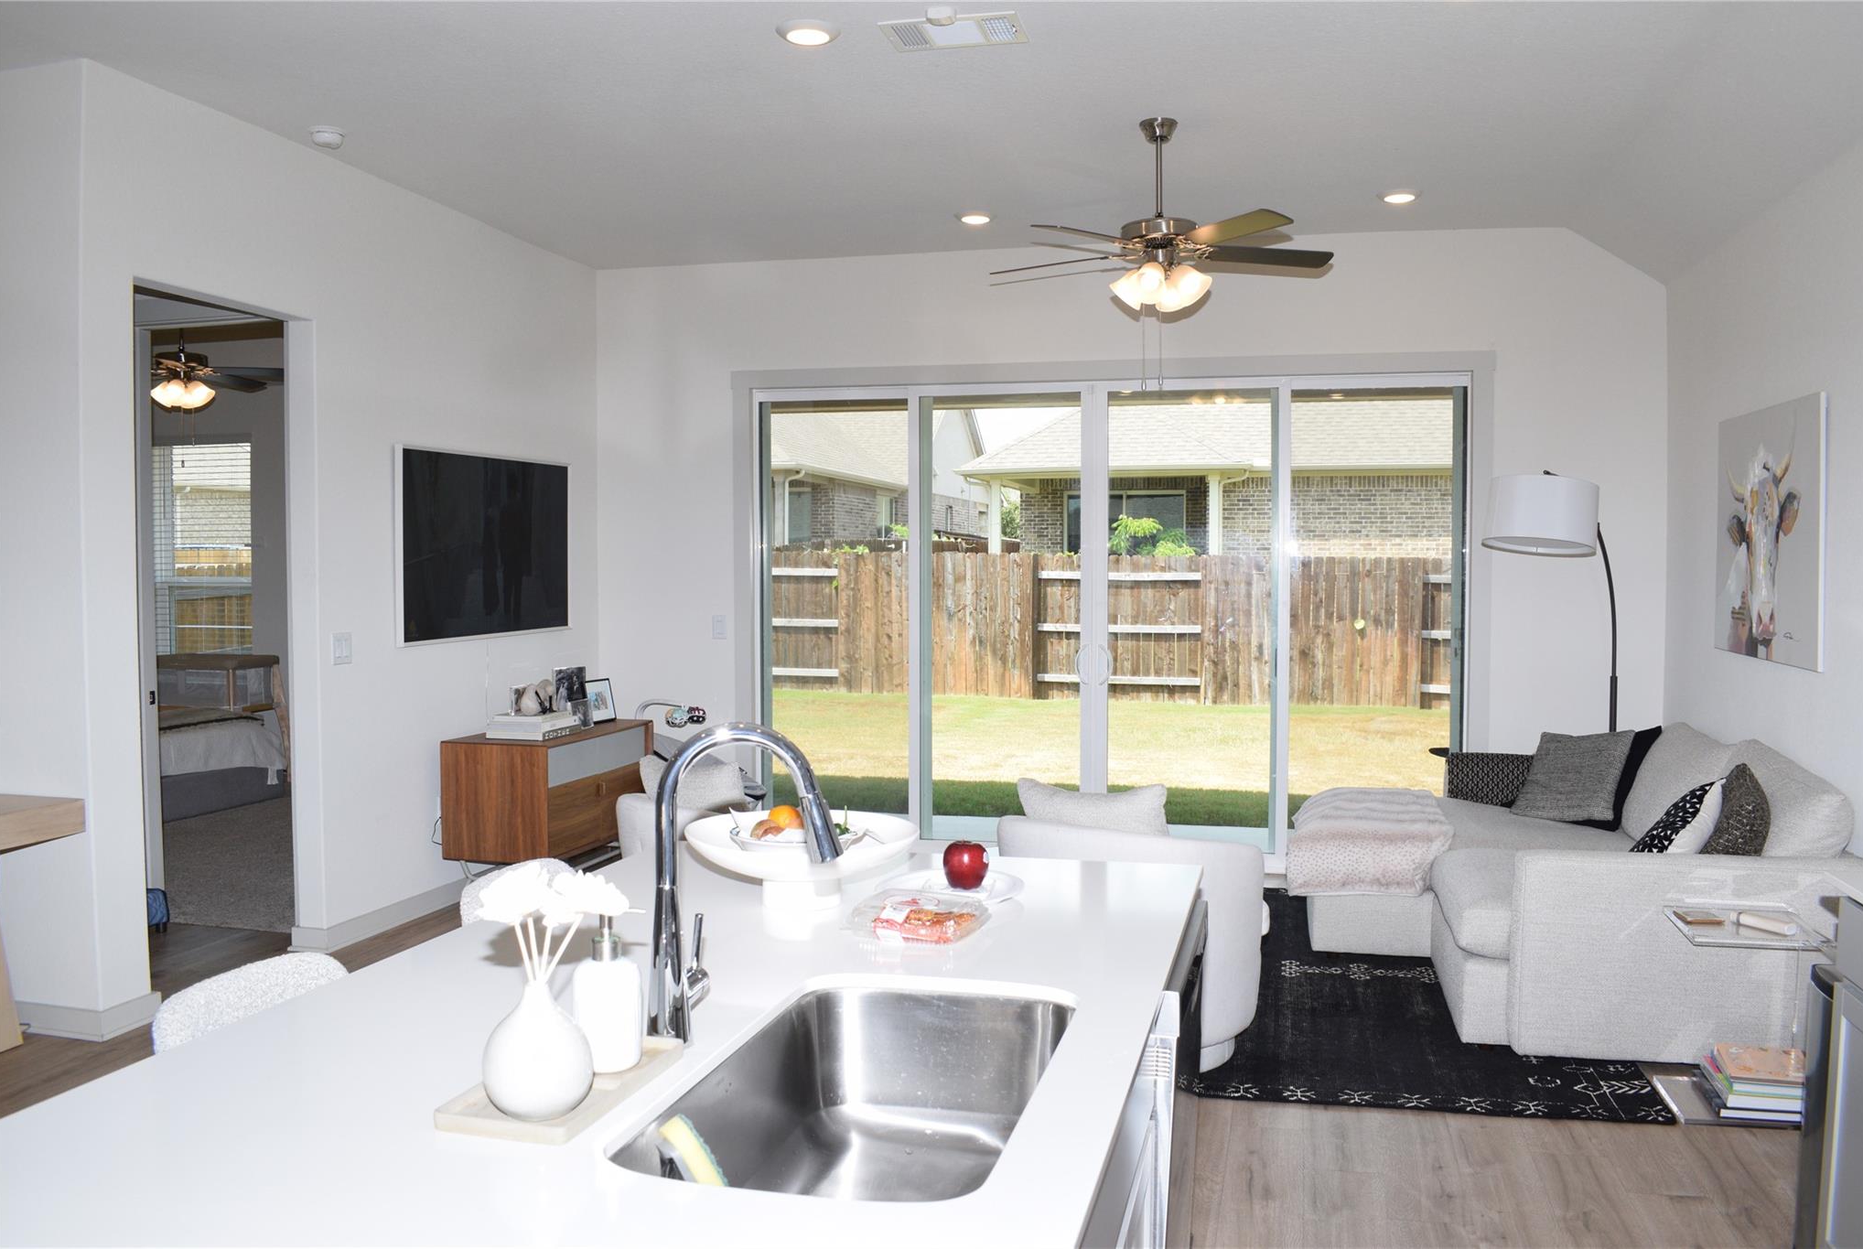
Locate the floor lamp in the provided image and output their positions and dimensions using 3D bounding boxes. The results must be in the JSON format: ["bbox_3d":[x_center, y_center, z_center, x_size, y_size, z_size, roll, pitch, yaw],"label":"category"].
[{"bbox_3d":[2.768,0.318,6.186,0.670,1.972,0.430,1,3,15],"label":"floor lamp"}]

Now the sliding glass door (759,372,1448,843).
[{"bbox_3d":[0.783,-0.027,7.031,3.530,2.362,0.130,1,3,15],"label":"sliding glass door"}]

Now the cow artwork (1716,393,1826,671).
[{"bbox_3d":[2.808,-0.302,4.734,0.027,0.845,1.060,1,3,15],"label":"cow artwork"}]

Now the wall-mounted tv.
[{"bbox_3d":[-2.055,-0.366,6.633,0.040,0.844,1.420,1,3,15],"label":"wall-mounted tv"}]

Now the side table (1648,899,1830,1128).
[{"bbox_3d":[2.299,1.103,3.982,0.380,0.540,0.365,1,3,15],"label":"side table"}]

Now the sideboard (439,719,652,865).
[{"bbox_3d":[-1.791,0.877,6.718,0.500,0.738,1.055,1,3,15],"label":"sideboard"}]

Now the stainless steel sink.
[{"bbox_3d":[-0.066,0.675,1.762,0.430,0.220,0.720,1,3,15],"label":"stainless steel sink"}]

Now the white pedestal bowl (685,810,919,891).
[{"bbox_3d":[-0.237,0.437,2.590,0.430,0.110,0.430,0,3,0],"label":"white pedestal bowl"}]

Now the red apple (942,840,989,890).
[{"bbox_3d":[0.065,0.457,2.660,0.085,0.085,0.085,0,3,0],"label":"red apple"}]

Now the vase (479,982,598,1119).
[{"bbox_3d":[-0.458,0.497,1.643,0.126,0.150,0.126,1,3,15],"label":"vase"}]

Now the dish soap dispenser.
[{"bbox_3d":[-0.396,0.444,1.726,0.092,0.190,0.087,1,3,15],"label":"dish soap dispenser"}]

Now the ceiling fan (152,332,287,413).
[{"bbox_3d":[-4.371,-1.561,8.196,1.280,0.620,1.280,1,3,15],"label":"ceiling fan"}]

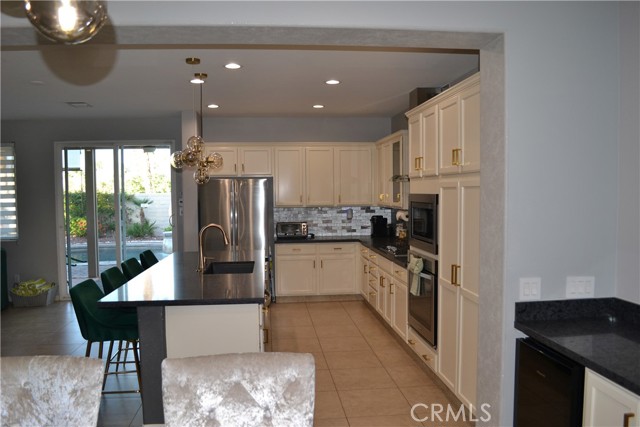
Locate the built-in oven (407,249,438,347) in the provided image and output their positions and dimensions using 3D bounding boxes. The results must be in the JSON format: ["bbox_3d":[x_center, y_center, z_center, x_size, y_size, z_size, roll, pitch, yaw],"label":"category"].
[{"bbox_3d":[1.183,0.737,4.363,0.570,0.725,0.770,0,2,-6],"label":"built-in oven"}]

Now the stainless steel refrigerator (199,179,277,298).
[{"bbox_3d":[-1.183,0.436,6.826,0.935,1.815,0.780,0,2,-6],"label":"stainless steel refrigerator"}]

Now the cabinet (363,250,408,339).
[{"bbox_3d":[1.077,0.901,5.873,0.600,0.800,2.060,0,2,-6],"label":"cabinet"}]

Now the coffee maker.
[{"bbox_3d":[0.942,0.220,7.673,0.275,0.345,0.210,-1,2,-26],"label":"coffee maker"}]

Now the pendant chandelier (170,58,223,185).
[{"bbox_3d":[-1.115,-0.798,4.294,0.460,1.081,0.530,-1,2,-7],"label":"pendant chandelier"}]

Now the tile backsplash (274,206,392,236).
[{"bbox_3d":[0.217,0.125,7.449,1.850,0.462,0.025,-1,2,-7],"label":"tile backsplash"}]

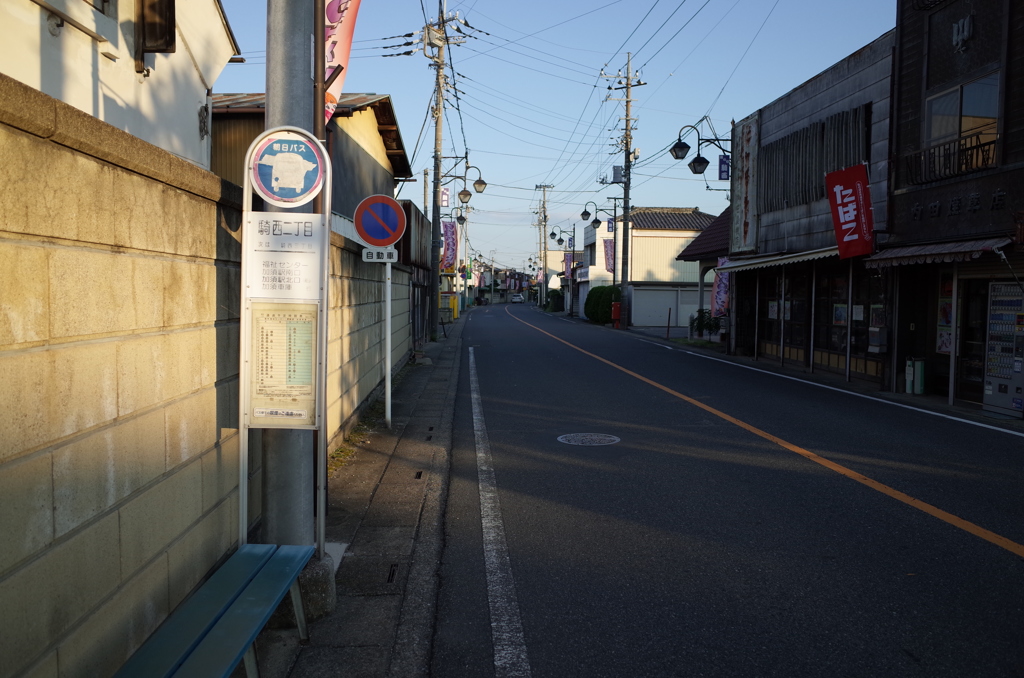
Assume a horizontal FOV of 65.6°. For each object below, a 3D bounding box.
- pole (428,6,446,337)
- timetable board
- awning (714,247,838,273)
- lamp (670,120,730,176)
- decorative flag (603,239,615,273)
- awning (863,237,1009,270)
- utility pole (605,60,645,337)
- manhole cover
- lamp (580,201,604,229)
[{"bbox_3d":[-2.499,-5.384,26.700,0.330,11.000,0.330,1,3,-4],"label":"pole"},{"bbox_3d":[-1.107,0.129,3.860,0.345,0.620,0.030,2,3,0],"label":"timetable board"},{"bbox_3d":[5.879,-1.766,17.800,0.500,0.380,7.000,0,3,-4],"label":"awning"},{"bbox_3d":[4.970,-4.984,20.965,1.680,1.260,0.550,0,3,-4],"label":"lamp"},{"bbox_3d":[4.651,-3.966,38.072,0.520,1.600,0.060,0,3,-4],"label":"decorative flag"},{"bbox_3d":[6.258,-1.280,11.880,0.450,0.370,3.200,0,3,-4],"label":"awning"},{"bbox_3d":[5.080,-6.521,35.453,1.750,12.350,0.700,0,3,-4],"label":"utility pole"},{"bbox_3d":[0.832,1.103,8.606,0.680,0.030,0.680,0,3,-4],"label":"manhole cover"},{"bbox_3d":[3.800,-5.889,37.801,1.080,1.270,0.520,0,3,-4],"label":"lamp"}]

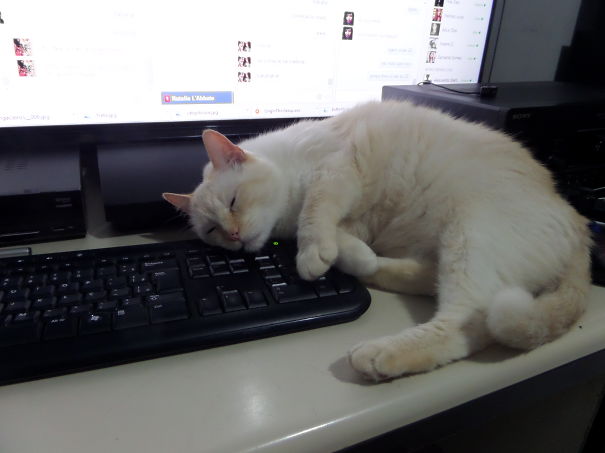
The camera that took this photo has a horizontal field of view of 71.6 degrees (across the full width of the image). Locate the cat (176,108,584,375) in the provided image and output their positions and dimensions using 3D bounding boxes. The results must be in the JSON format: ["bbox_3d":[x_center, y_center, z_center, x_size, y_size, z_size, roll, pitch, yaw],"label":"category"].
[{"bbox_3d":[0.070,-0.022,0.443,0.475,0.187,0.315,0,22,-4],"label":"cat"}]

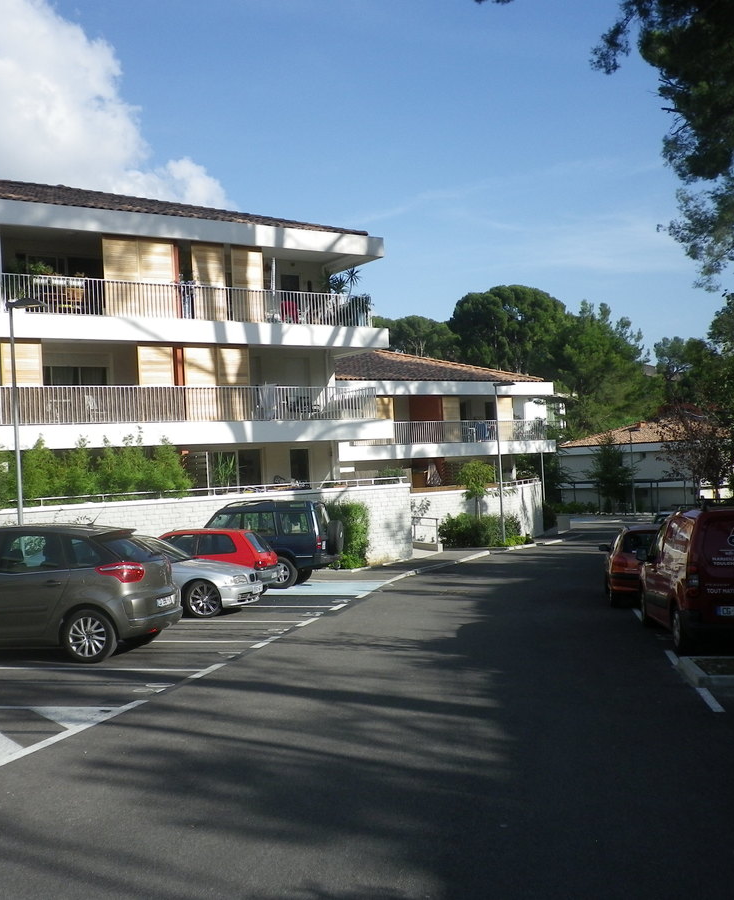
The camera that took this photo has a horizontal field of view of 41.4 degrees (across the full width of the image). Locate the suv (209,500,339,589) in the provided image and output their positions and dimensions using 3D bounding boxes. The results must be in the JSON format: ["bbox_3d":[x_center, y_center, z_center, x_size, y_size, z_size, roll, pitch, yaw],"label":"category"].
[{"bbox_3d":[-2.873,2.253,23.190,4.540,1.970,1.800,-2,-4,10],"label":"suv"}]

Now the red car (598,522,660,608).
[{"bbox_3d":[5.455,2.155,18.481,1.680,1.420,4.000,-2,-4,12],"label":"red car"}]

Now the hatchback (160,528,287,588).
[{"bbox_3d":[-3.690,2.389,20.100,3.720,1.410,1.630,-2,-4,10],"label":"hatchback"}]

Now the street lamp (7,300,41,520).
[{"bbox_3d":[-7.290,-0.110,21.350,1.000,6.500,0.350,-3,-1,10],"label":"street lamp"}]

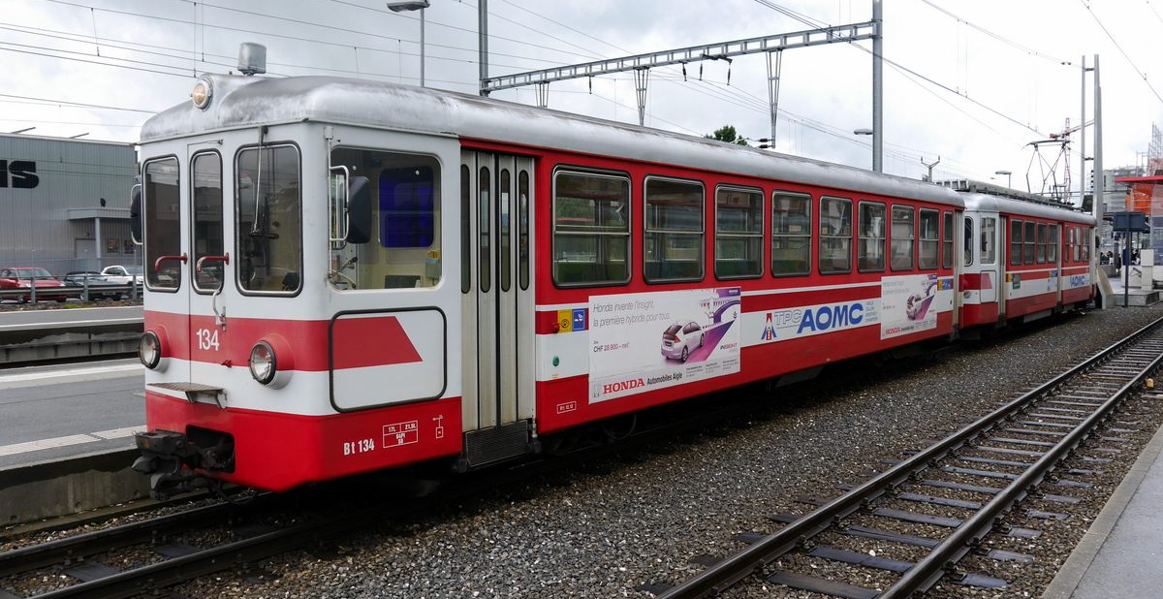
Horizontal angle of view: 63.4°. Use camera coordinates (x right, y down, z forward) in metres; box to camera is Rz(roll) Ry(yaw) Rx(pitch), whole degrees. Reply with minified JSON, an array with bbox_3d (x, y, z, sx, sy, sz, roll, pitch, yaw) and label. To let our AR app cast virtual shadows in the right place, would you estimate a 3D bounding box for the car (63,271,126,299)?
[{"bbox_3d":[-21.869,-0.626,41.500,4.050,1.270,1.740,1,3,37],"label":"car"}]

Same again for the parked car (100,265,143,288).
[{"bbox_3d":[-20.638,-0.833,43.836,4.050,1.460,1.720,1,3,37],"label":"parked car"}]

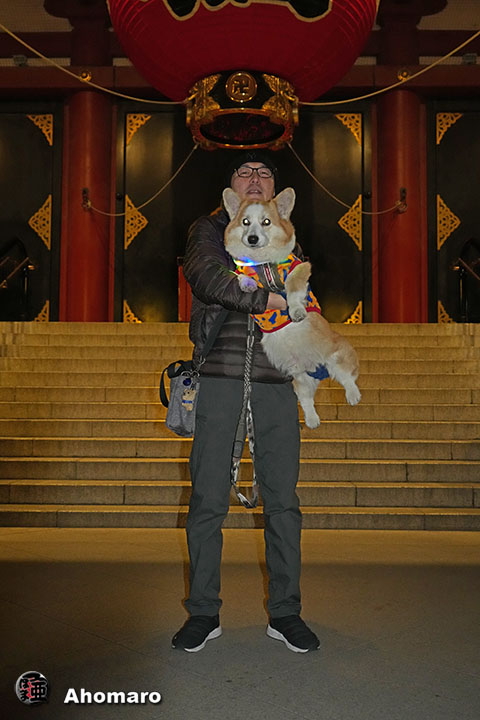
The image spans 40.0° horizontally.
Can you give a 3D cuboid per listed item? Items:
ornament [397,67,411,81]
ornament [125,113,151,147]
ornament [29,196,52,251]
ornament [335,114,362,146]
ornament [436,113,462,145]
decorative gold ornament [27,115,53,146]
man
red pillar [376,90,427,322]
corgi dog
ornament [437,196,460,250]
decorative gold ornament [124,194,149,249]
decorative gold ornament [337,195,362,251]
[{"bbox_3d":[2.485,-4.337,9.999,0.211,0.210,0.120,0,-3,1],"label":"ornament"},{"bbox_3d":[-1.615,-3.674,10.537,0.396,0.516,0.030,0,-3,1],"label":"ornament"},{"bbox_3d":[-3.170,-2.182,10.486,0.384,0.909,0.030,0,-3,1],"label":"ornament"},{"bbox_3d":[1.730,-3.658,10.477,0.426,0.512,0.030,0,-3,1],"label":"ornament"},{"bbox_3d":[3.321,-3.659,10.449,0.417,0.512,0.030,0,-3,1],"label":"ornament"},{"bbox_3d":[-3.204,-3.680,10.566,0.431,0.521,0.030,0,-3,1],"label":"decorative gold ornament"},{"bbox_3d":[0.026,0.106,2.358,0.530,1.786,0.460,0,-3,1],"label":"man"},{"bbox_3d":[2.509,-2.174,10.286,0.700,3.928,0.700,0,-3,1],"label":"red pillar"},{"bbox_3d":[0.167,-0.172,2.139,0.442,0.771,0.360,0,-3,1],"label":"corgi dog"},{"bbox_3d":[3.286,-2.156,10.371,0.378,0.902,0.030,0,-3,1],"label":"ornament"},{"bbox_3d":[-1.636,-2.178,10.459,0.385,0.903,0.030,0,-3,1],"label":"decorative gold ornament"},{"bbox_3d":[1.740,-2.162,10.399,0.376,0.905,0.030,0,-3,1],"label":"decorative gold ornament"}]

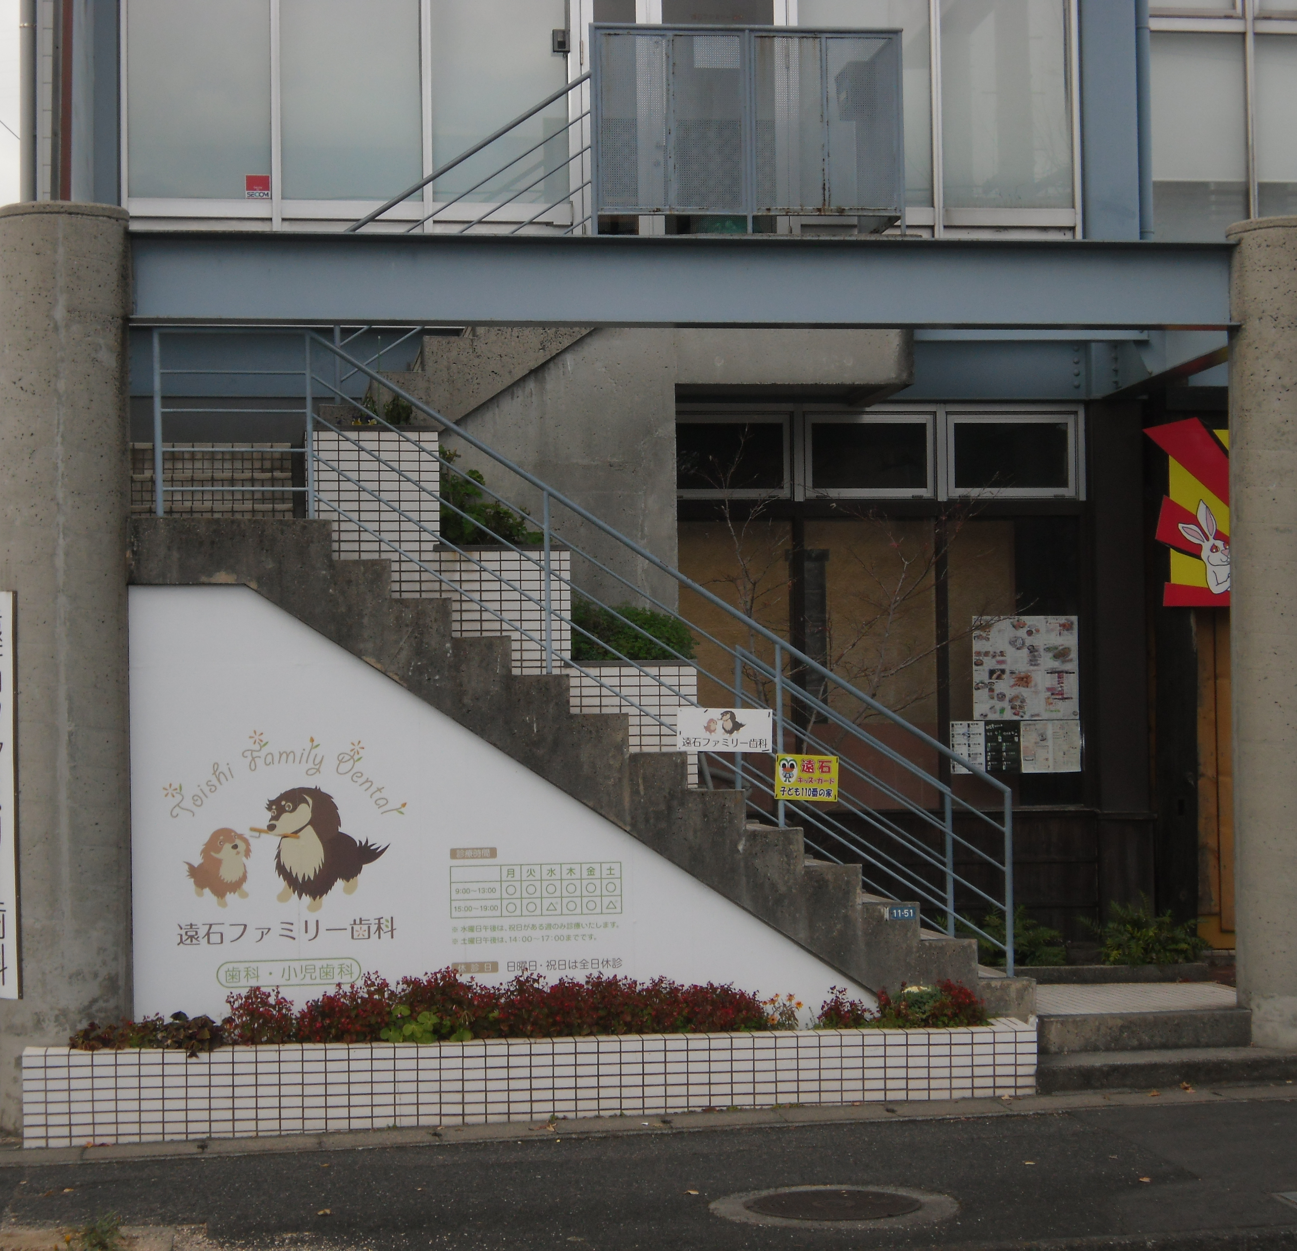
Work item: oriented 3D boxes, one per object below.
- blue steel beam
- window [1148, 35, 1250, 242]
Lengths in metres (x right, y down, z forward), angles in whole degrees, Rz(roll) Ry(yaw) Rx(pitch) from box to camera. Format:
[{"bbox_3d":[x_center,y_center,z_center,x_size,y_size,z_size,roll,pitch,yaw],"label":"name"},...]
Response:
[{"bbox_3d":[0.213,-1.575,14.491,5.157,0.403,0.200,0,-3,-8],"label":"blue steel beam"},{"bbox_3d":[3.205,-2.715,18.323,0.631,1.510,0.060,0,-2,-9],"label":"window"}]

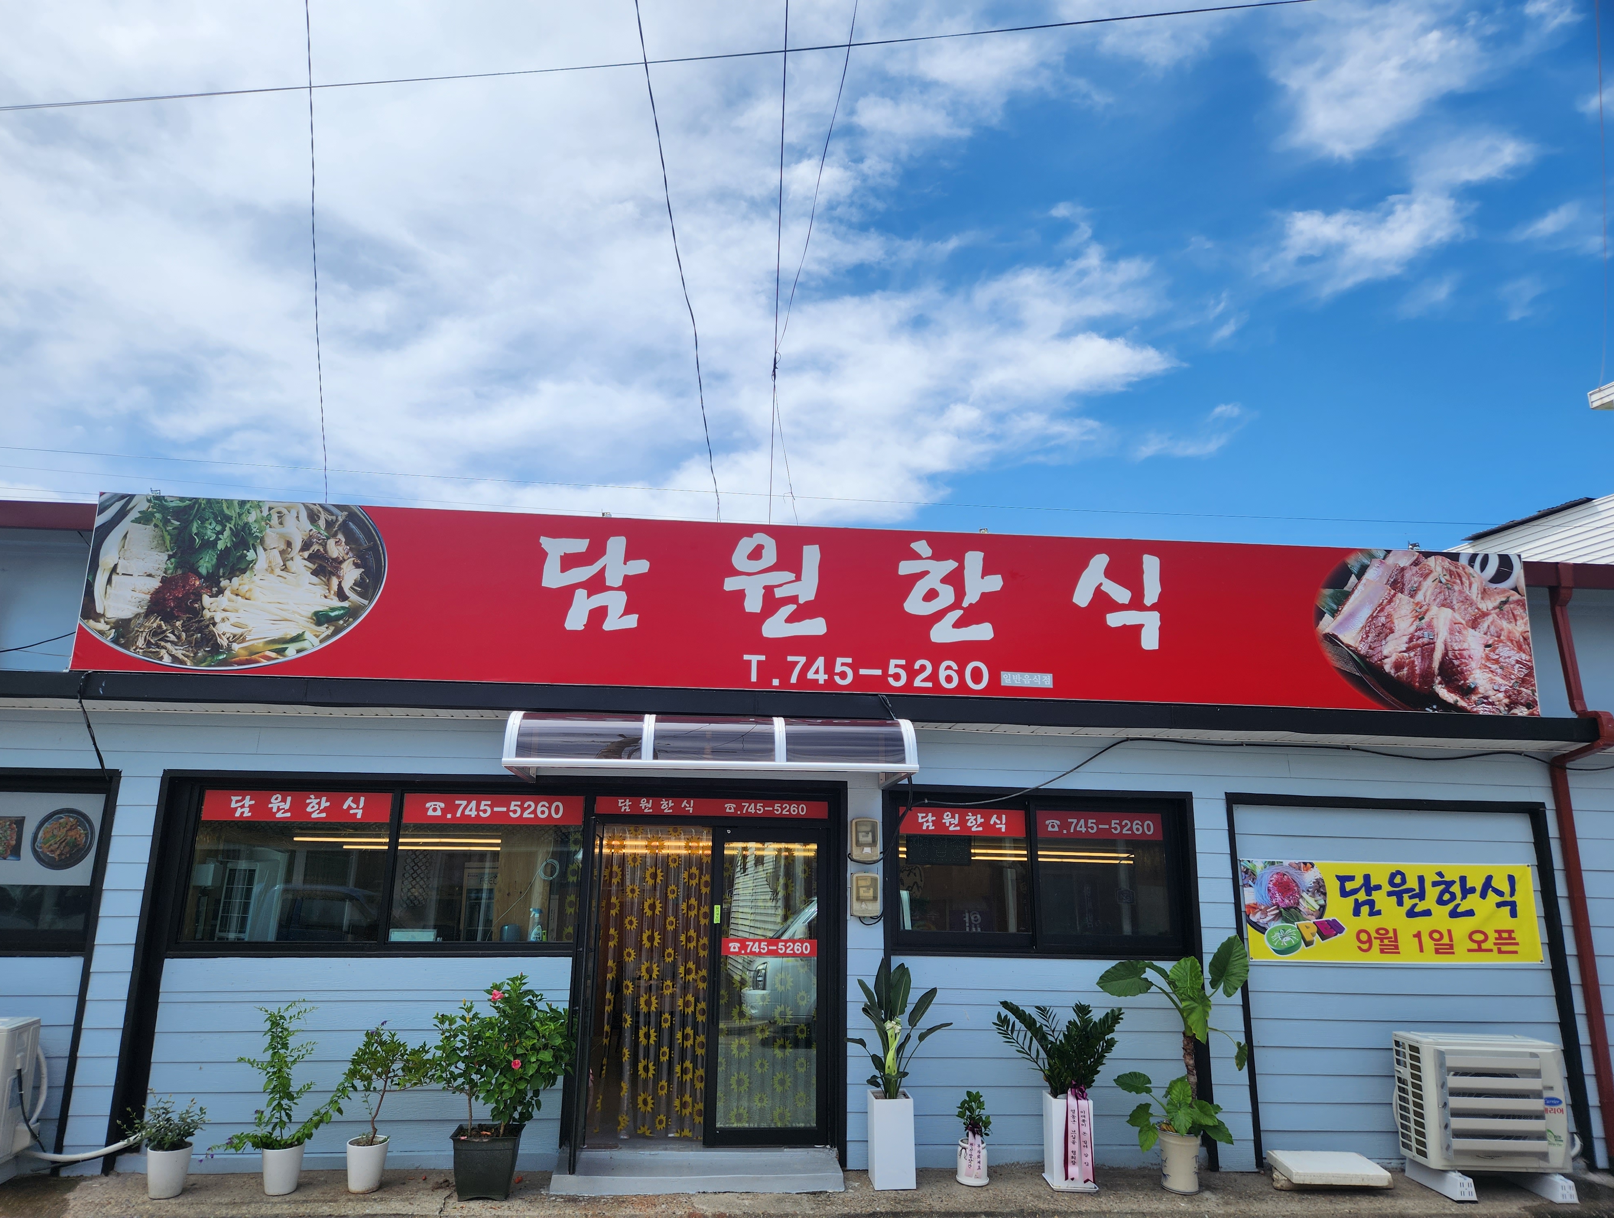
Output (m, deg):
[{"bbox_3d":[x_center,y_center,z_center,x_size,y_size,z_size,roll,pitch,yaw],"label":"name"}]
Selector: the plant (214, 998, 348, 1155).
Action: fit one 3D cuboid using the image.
[{"bbox_3d":[-2.992,2.690,6.230,0.665,0.784,0.460,2,-14,-5],"label":"plant"}]

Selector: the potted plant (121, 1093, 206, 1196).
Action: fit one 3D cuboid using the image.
[{"bbox_3d":[-3.474,2.866,5.817,0.427,0.478,0.380,2,-13,-5],"label":"potted plant"}]

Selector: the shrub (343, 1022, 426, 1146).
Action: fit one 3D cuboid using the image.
[{"bbox_3d":[-2.462,2.767,6.294,0.462,0.661,0.440,2,-14,-5],"label":"shrub"}]

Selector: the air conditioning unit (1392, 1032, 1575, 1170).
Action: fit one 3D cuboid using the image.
[{"bbox_3d":[4.020,2.938,6.446,0.862,0.680,0.310,2,-13,-5],"label":"air conditioning unit"}]

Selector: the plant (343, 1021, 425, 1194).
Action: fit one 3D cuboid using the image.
[{"bbox_3d":[-2.463,2.882,6.267,0.462,0.896,0.440,2,-14,-5],"label":"plant"}]

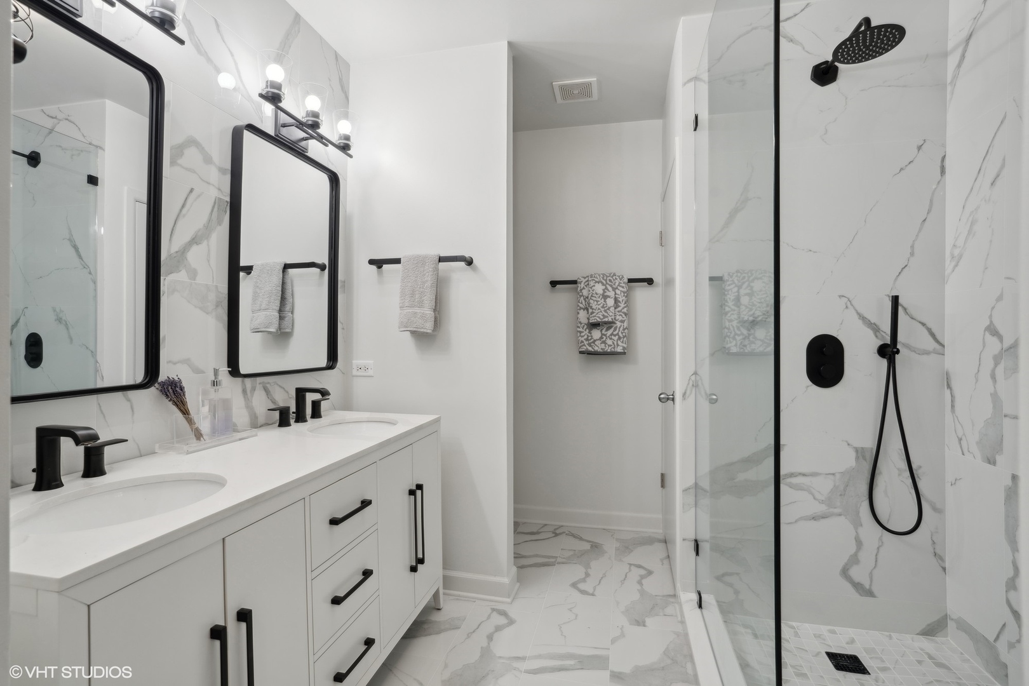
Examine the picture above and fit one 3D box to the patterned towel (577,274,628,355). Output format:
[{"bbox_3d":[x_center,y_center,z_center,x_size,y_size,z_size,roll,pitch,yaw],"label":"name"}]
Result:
[{"bbox_3d":[0.557,-0.183,2.897,0.312,0.509,0.090,0,0,13],"label":"patterned towel"}]

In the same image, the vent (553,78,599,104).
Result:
[{"bbox_3d":[0.345,-1.397,2.562,0.234,0.020,0.222,0,0,13],"label":"vent"}]

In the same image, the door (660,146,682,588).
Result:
[{"bbox_3d":[0.864,0.151,2.494,0.040,2.080,0.705,0,0,13],"label":"door"}]

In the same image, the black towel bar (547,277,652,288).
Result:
[{"bbox_3d":[0.552,-0.381,2.917,0.656,0.044,0.075,0,0,13],"label":"black towel bar"}]

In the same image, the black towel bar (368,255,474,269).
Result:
[{"bbox_3d":[-0.454,-0.385,2.191,0.516,0.043,0.074,0,0,13],"label":"black towel bar"}]

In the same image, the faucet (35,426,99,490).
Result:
[{"bbox_3d":[-1.066,0.272,1.090,0.145,0.148,0.052,0,0,13],"label":"faucet"}]

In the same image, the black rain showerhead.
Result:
[{"bbox_3d":[1.237,-1.076,1.688,0.203,0.136,0.419,0,0,13],"label":"black rain showerhead"}]

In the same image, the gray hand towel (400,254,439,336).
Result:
[{"bbox_3d":[-0.443,-0.231,2.176,0.207,0.375,0.077,0,0,13],"label":"gray hand towel"}]

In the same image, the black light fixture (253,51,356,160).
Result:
[{"bbox_3d":[-0.884,-0.980,1.962,0.169,0.220,0.595,0,0,13],"label":"black light fixture"}]

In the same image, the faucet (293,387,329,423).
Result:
[{"bbox_3d":[-0.867,0.264,1.955,0.145,0.148,0.054,0,0,13],"label":"faucet"}]

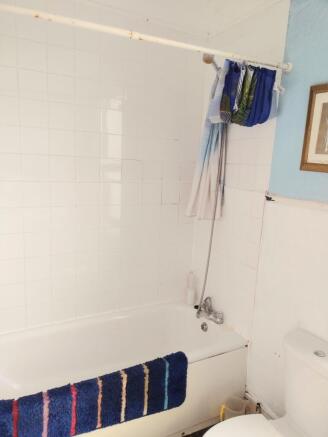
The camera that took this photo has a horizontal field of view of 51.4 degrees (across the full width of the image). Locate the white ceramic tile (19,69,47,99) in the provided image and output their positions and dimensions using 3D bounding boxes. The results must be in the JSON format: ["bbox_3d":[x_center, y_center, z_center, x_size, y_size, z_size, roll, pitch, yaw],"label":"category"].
[{"bbox_3d":[-0.719,-0.737,1.885,0.149,0.149,0.010,-3,11,-29],"label":"white ceramic tile"}]

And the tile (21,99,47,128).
[{"bbox_3d":[-0.727,-0.589,1.920,0.150,0.150,0.010,-3,12,-29],"label":"tile"}]

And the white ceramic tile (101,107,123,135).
[{"bbox_3d":[-0.332,-0.614,2.145,0.150,0.150,0.010,-3,11,-29],"label":"white ceramic tile"}]

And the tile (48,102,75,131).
[{"bbox_3d":[-0.594,-0.596,1.985,0.149,0.149,0.010,-3,11,-29],"label":"tile"}]

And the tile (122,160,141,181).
[{"bbox_3d":[-0.214,-0.319,2.269,0.150,0.150,0.010,-3,11,-29],"label":"tile"}]

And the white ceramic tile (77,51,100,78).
[{"bbox_3d":[-0.448,-0.903,2.014,0.150,0.150,0.010,-3,12,-29],"label":"white ceramic tile"}]

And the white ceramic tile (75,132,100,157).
[{"bbox_3d":[-0.471,-0.455,2.097,0.150,0.150,0.010,-3,11,-29],"label":"white ceramic tile"}]

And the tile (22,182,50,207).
[{"bbox_3d":[-0.744,-0.142,1.989,0.149,0.149,0.010,-3,11,-29],"label":"tile"}]

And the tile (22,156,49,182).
[{"bbox_3d":[-0.738,-0.291,1.963,0.149,0.149,0.010,-3,11,-29],"label":"tile"}]

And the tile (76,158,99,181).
[{"bbox_3d":[-0.476,-0.308,2.122,0.150,0.150,0.010,-3,11,-29],"label":"tile"}]

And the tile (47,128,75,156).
[{"bbox_3d":[-0.600,-0.447,2.011,0.149,0.149,0.010,-3,11,-29],"label":"tile"}]

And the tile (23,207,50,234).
[{"bbox_3d":[-0.750,0.006,2.014,0.149,0.149,0.010,-3,11,-29],"label":"tile"}]

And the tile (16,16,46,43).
[{"bbox_3d":[-0.714,-1.033,1.847,0.150,0.150,0.010,-3,11,-29],"label":"tile"}]

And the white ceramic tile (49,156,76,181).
[{"bbox_3d":[-0.606,-0.298,2.037,0.149,0.149,0.010,-3,11,-29],"label":"white ceramic tile"}]

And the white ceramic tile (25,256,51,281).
[{"bbox_3d":[-0.769,0.307,2.085,0.150,0.150,0.010,-3,12,-29],"label":"white ceramic tile"}]

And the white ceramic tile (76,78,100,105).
[{"bbox_3d":[-0.455,-0.753,2.041,0.150,0.150,0.010,-3,12,-29],"label":"white ceramic tile"}]

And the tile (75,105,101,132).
[{"bbox_3d":[-0.465,-0.606,2.071,0.150,0.150,0.010,-3,11,-29],"label":"tile"}]

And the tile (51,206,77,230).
[{"bbox_3d":[-0.620,0.001,2.099,0.150,0.150,0.010,-3,11,-29],"label":"tile"}]

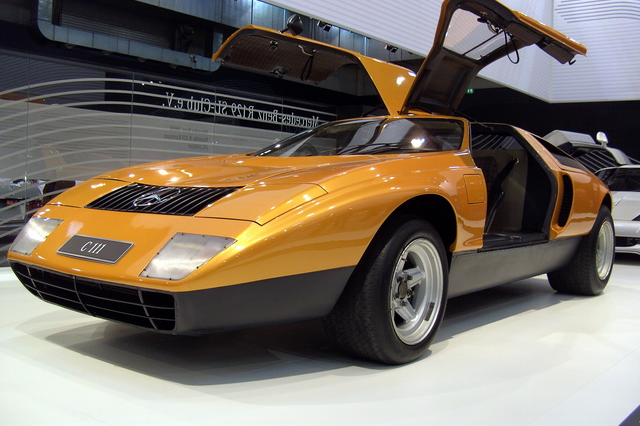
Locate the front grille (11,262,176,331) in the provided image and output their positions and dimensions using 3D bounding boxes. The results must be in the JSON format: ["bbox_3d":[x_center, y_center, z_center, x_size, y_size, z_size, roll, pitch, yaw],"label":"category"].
[{"bbox_3d":[-0.831,0.294,2.493,1.030,0.175,0.080,4,28,38],"label":"front grille"}]

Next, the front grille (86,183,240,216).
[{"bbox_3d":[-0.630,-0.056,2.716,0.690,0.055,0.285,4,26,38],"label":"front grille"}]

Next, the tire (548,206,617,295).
[{"bbox_3d":[1.853,0.261,4.822,0.320,0.600,0.600,4,3,38],"label":"tire"}]

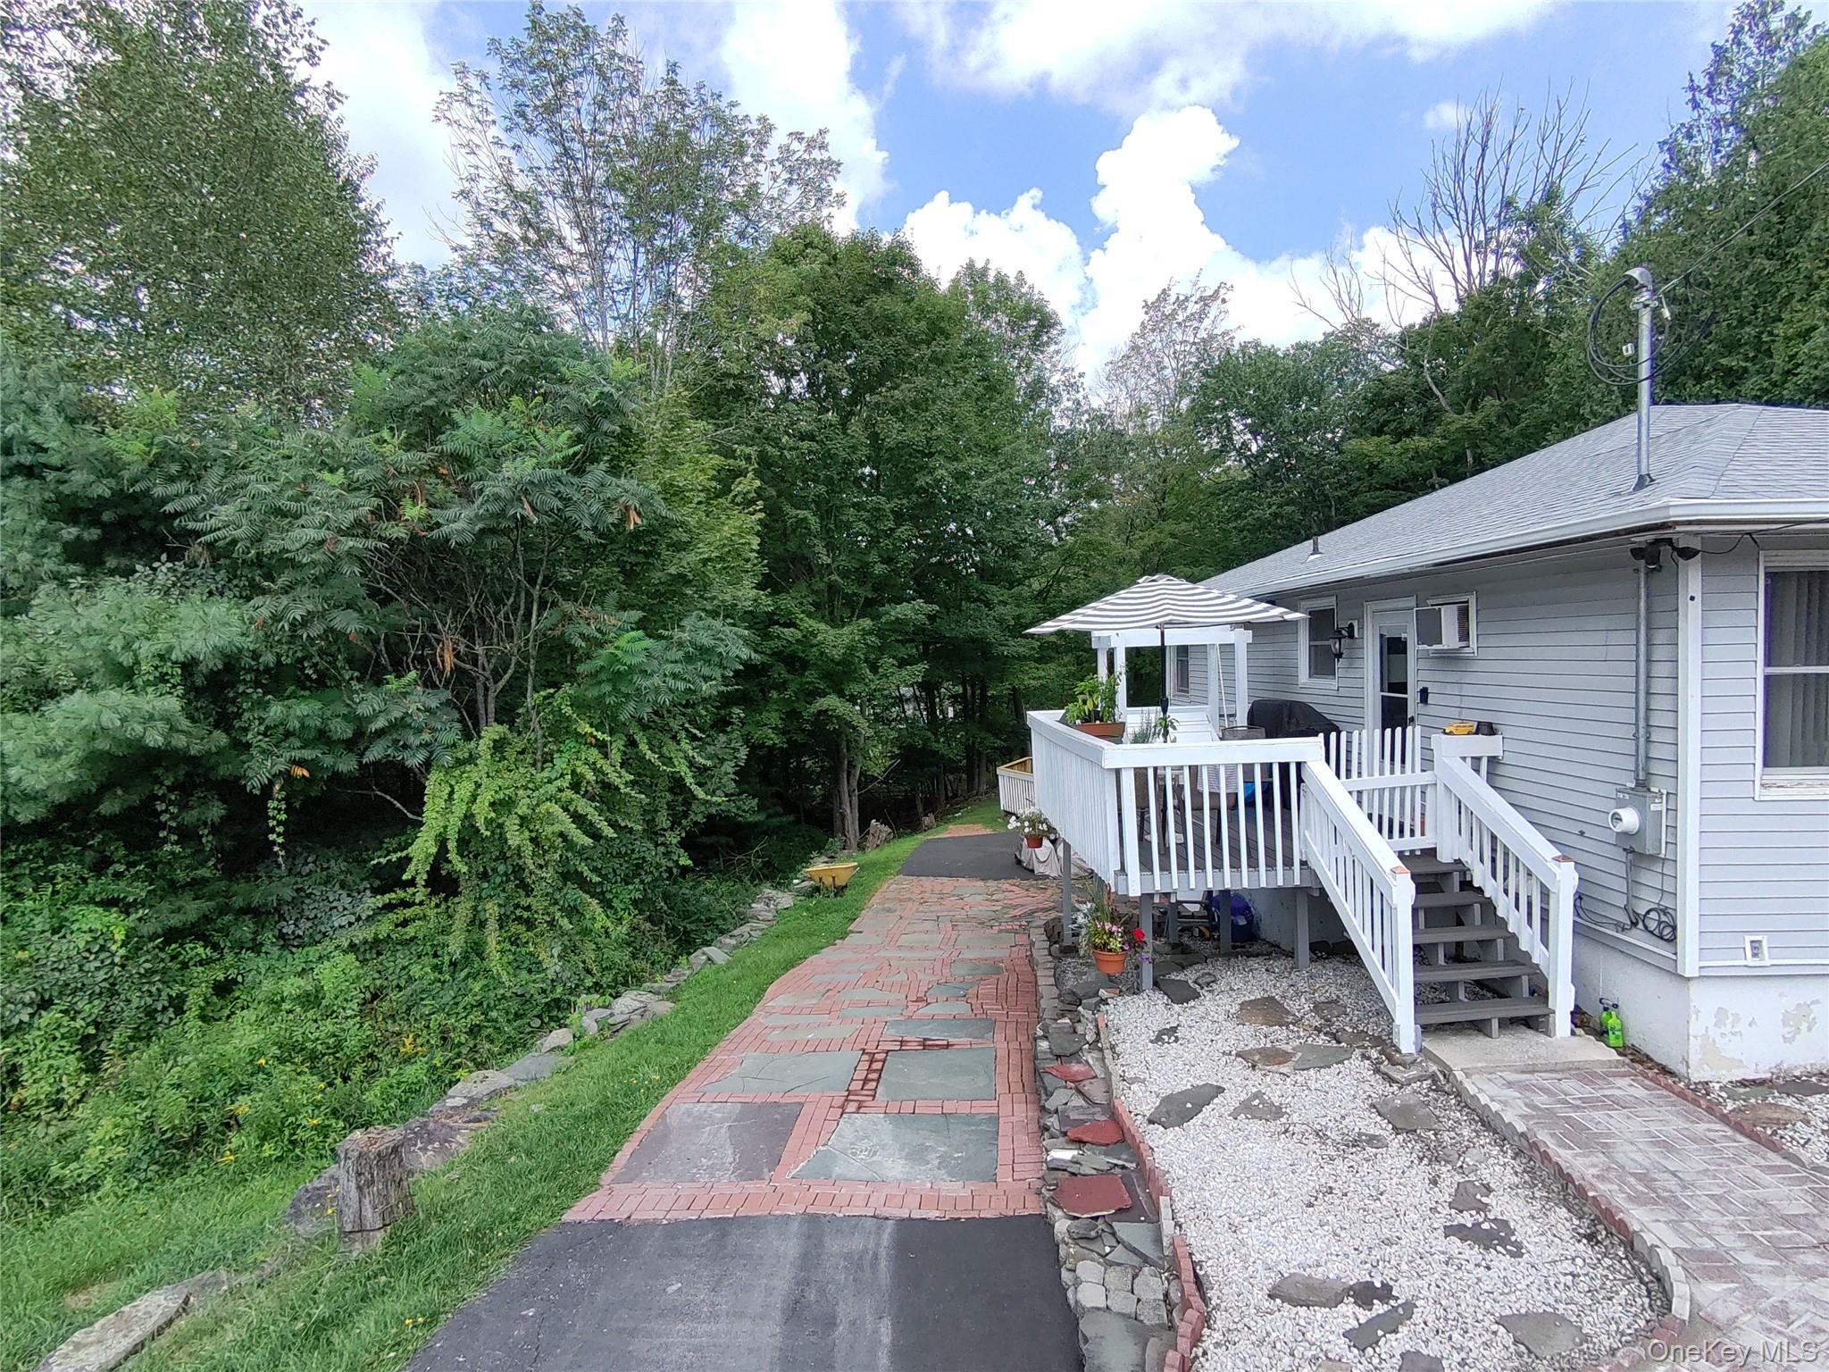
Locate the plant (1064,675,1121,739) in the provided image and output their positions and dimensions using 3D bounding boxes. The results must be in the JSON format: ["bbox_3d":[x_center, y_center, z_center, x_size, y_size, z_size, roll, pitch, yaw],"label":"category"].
[{"bbox_3d":[1.910,0.230,7.950,0.600,0.690,0.360,-1,2,0],"label":"plant"}]

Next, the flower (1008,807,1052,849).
[{"bbox_3d":[1.940,2.390,12.500,0.660,0.680,0.640,-1,2,0],"label":"flower"}]

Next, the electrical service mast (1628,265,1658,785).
[{"bbox_3d":[4.750,-1.050,4.830,0.180,3.380,0.130,-1,2,0],"label":"electrical service mast"}]

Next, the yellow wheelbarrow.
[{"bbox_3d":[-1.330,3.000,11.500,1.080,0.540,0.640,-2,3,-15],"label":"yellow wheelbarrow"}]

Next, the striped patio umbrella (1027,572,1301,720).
[{"bbox_3d":[2.350,0.200,6.950,2.600,2.450,2.600,-1,2,0],"label":"striped patio umbrella"}]

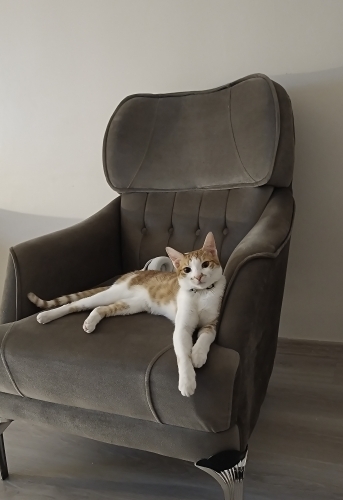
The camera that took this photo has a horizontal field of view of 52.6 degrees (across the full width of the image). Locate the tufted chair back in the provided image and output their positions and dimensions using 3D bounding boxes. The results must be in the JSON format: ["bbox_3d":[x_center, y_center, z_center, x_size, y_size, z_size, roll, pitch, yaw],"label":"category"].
[{"bbox_3d":[0.075,-0.207,1.202,0.620,0.640,0.210,2,-8,23],"label":"tufted chair back"}]

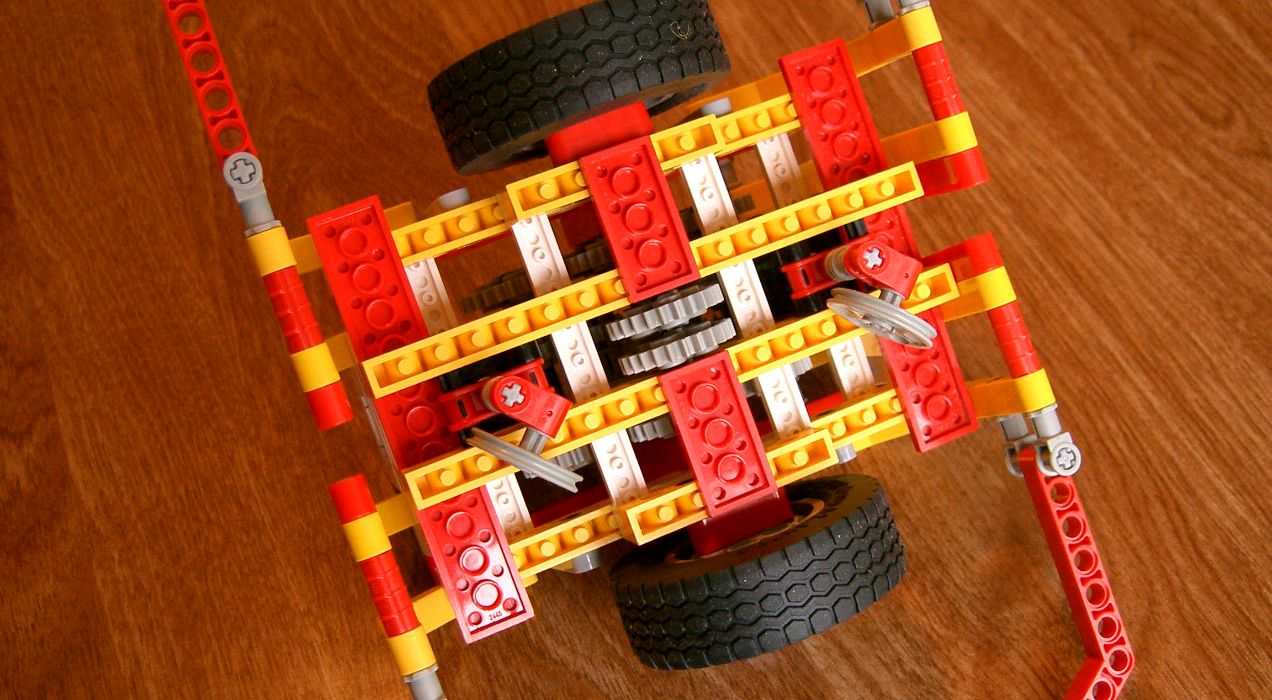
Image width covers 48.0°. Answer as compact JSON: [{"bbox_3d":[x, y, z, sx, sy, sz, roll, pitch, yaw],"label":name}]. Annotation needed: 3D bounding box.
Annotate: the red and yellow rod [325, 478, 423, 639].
[{"bbox_3d":[-0.052,0.041,0.283,0.007,0.007,0.031,-21,93,-13],"label":"red and yellow rod"}]

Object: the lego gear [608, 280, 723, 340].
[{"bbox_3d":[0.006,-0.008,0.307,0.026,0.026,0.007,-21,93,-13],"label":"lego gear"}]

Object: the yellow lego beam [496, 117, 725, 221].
[{"bbox_3d":[-0.005,-0.038,0.307,0.048,0.011,0.008,-21,93,-13],"label":"yellow lego beam"}]

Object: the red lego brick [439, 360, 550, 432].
[{"bbox_3d":[-0.029,0.009,0.300,0.024,0.008,0.008,-21,93,-13],"label":"red lego brick"}]

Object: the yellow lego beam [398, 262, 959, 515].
[{"bbox_3d":[0.012,0.007,0.308,0.128,0.010,0.008,-21,93,-13],"label":"yellow lego beam"}]

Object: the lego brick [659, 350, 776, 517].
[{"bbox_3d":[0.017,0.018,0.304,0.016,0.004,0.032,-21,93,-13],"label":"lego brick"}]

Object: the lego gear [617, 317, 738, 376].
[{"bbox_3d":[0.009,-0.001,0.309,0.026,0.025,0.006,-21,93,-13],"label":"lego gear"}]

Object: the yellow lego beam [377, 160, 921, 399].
[{"bbox_3d":[0.003,-0.016,0.308,0.128,0.011,0.008,-21,93,-13],"label":"yellow lego beam"}]

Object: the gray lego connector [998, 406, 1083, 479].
[{"bbox_3d":[0.091,0.020,0.328,0.007,0.024,0.016,-21,93,-13],"label":"gray lego connector"}]

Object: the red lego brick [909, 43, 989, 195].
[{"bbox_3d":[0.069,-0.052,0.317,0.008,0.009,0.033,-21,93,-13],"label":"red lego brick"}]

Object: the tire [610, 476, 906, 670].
[{"bbox_3d":[0.026,0.047,0.310,0.062,0.062,0.020,-21,93,-13],"label":"tire"}]

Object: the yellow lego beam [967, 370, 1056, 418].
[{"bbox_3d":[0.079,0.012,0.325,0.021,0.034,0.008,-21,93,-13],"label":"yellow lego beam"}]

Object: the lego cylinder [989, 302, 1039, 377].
[{"bbox_3d":[0.083,-0.002,0.313,0.008,0.008,0.017,-21,93,-13],"label":"lego cylinder"}]

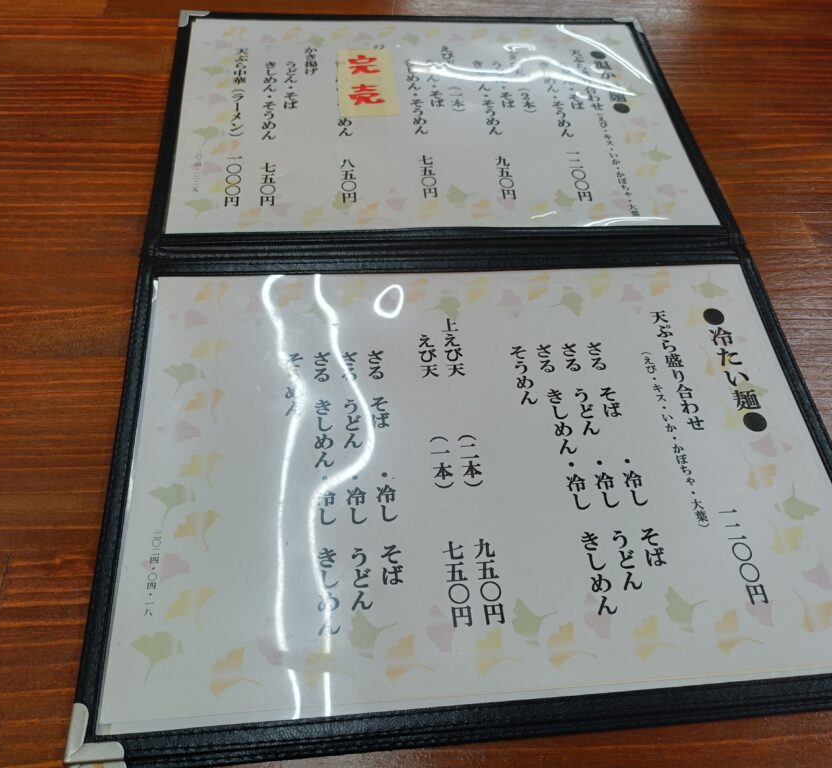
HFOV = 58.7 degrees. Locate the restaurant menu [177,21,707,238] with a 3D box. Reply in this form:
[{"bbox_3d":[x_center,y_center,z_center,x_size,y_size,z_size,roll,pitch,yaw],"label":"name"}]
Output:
[{"bbox_3d":[0.010,-0.163,0.447,0.298,0.003,0.207,-2,56,-6],"label":"restaurant menu"}]

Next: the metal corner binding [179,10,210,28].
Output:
[{"bbox_3d":[-0.145,-0.239,0.487,0.019,0.004,0.020,-2,56,-6],"label":"metal corner binding"}]

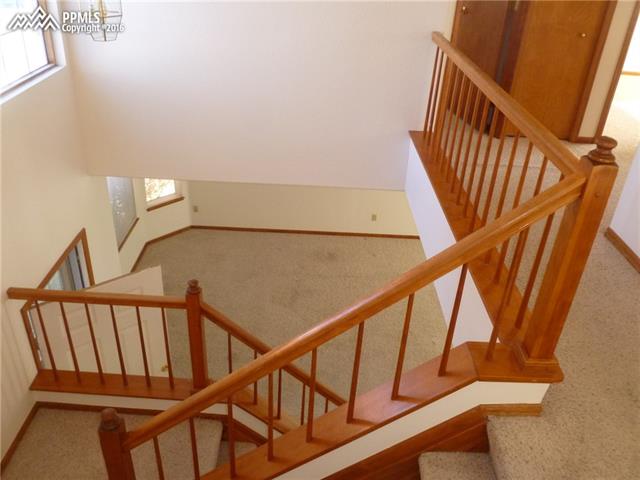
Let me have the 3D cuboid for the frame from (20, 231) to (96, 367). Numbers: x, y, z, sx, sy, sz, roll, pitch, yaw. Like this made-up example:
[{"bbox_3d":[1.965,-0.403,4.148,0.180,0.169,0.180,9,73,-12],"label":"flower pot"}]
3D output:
[{"bbox_3d":[-1.976,1.063,4.242,0.110,2.060,1.020,3,30,-1],"label":"frame"}]

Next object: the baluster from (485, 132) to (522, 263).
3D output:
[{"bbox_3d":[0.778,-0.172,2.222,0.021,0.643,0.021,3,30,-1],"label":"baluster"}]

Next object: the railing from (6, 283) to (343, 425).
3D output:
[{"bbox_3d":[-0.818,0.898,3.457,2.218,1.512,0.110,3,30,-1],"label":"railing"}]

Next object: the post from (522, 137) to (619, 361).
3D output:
[{"bbox_3d":[0.795,0.063,1.661,0.085,0.806,0.085,3,30,-1],"label":"post"}]

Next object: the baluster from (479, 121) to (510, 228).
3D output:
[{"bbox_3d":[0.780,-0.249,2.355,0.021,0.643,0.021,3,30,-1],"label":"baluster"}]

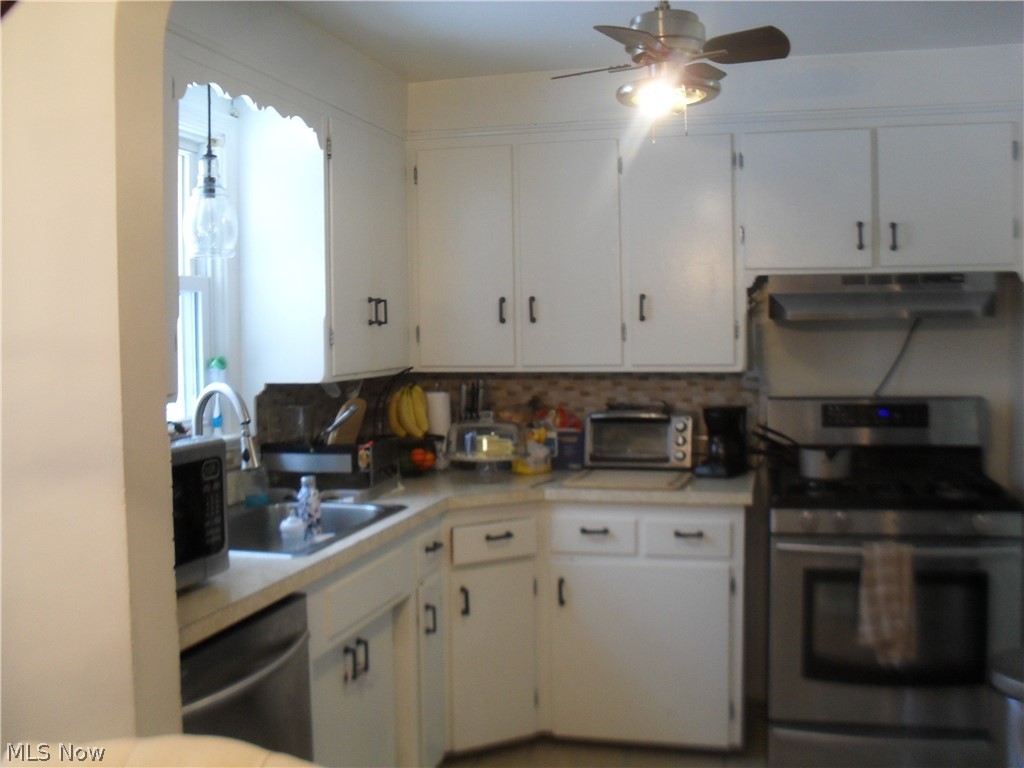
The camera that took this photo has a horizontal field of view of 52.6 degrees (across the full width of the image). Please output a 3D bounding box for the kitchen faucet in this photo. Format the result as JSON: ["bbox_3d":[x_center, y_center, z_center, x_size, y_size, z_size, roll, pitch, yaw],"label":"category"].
[{"bbox_3d":[-0.800,0.195,2.910,0.225,0.397,0.075,0,3,14],"label":"kitchen faucet"}]

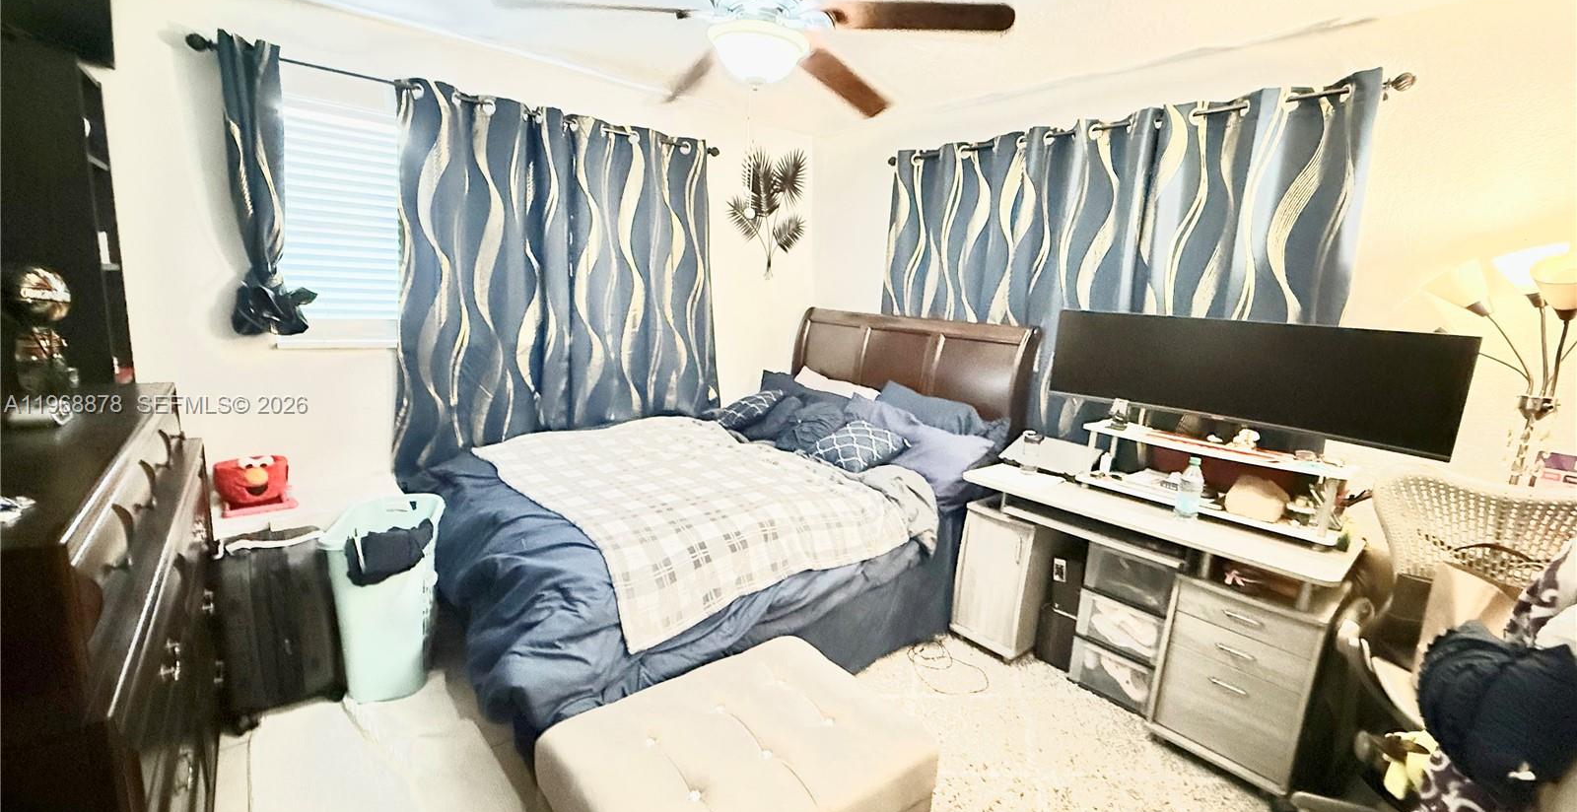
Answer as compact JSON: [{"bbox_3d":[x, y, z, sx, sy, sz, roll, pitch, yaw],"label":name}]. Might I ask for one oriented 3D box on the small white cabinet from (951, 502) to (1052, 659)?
[{"bbox_3d":[1.030,0.743,2.892,0.430,0.589,0.314,-4,12,-41],"label":"small white cabinet"}]

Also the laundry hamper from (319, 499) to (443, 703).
[{"bbox_3d":[-1.388,0.660,2.231,0.340,0.580,0.470,0,10,-21],"label":"laundry hamper"}]

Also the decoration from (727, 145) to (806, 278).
[{"bbox_3d":[-0.122,-1.196,3.943,0.580,0.770,0.040,-3,12,-38],"label":"decoration"}]

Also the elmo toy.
[{"bbox_3d":[-1.936,0.290,2.318,0.210,0.200,0.150,-3,12,-38],"label":"elmo toy"}]

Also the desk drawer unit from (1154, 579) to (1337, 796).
[{"bbox_3d":[1.585,0.865,2.203,0.450,0.573,0.402,-7,15,-41],"label":"desk drawer unit"}]

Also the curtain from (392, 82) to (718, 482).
[{"bbox_3d":[-1.020,-0.558,3.124,1.583,1.617,0.120,-7,15,-41],"label":"curtain"}]

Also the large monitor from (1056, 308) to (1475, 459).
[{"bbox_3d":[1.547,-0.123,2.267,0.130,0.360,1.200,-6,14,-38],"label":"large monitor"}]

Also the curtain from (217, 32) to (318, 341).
[{"bbox_3d":[-1.978,-0.812,2.422,0.260,1.080,0.170,-3,12,-38],"label":"curtain"}]

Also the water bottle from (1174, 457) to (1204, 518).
[{"bbox_3d":[1.468,0.294,2.314,0.070,0.215,0.070,-7,15,-41],"label":"water bottle"}]

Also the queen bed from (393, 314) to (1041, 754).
[{"bbox_3d":[-0.261,0.235,2.908,2.240,1.350,1.610,-3,12,-38],"label":"queen bed"}]

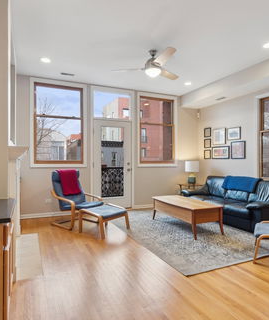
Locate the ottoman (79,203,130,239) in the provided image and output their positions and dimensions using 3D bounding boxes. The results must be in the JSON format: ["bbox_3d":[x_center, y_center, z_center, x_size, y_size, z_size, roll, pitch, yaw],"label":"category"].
[{"bbox_3d":[-0.512,1.005,3.824,0.540,0.390,0.600,0,0,33],"label":"ottoman"}]

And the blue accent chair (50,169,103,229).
[{"bbox_3d":[-1.123,0.700,4.303,0.790,1.000,0.680,0,0,35],"label":"blue accent chair"}]

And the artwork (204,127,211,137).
[{"bbox_3d":[1.939,-0.722,5.982,0.025,0.254,0.242,0,0,-24],"label":"artwork"}]

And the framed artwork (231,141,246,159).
[{"bbox_3d":[2.340,-0.210,5.088,0.025,0.394,0.374,0,0,-24],"label":"framed artwork"}]

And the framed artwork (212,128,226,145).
[{"bbox_3d":[2.108,-0.576,5.606,0.025,0.394,0.409,0,0,-24],"label":"framed artwork"}]

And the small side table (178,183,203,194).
[{"bbox_3d":[1.492,0.920,5.886,0.500,0.560,0.500,0,0,-24],"label":"small side table"}]

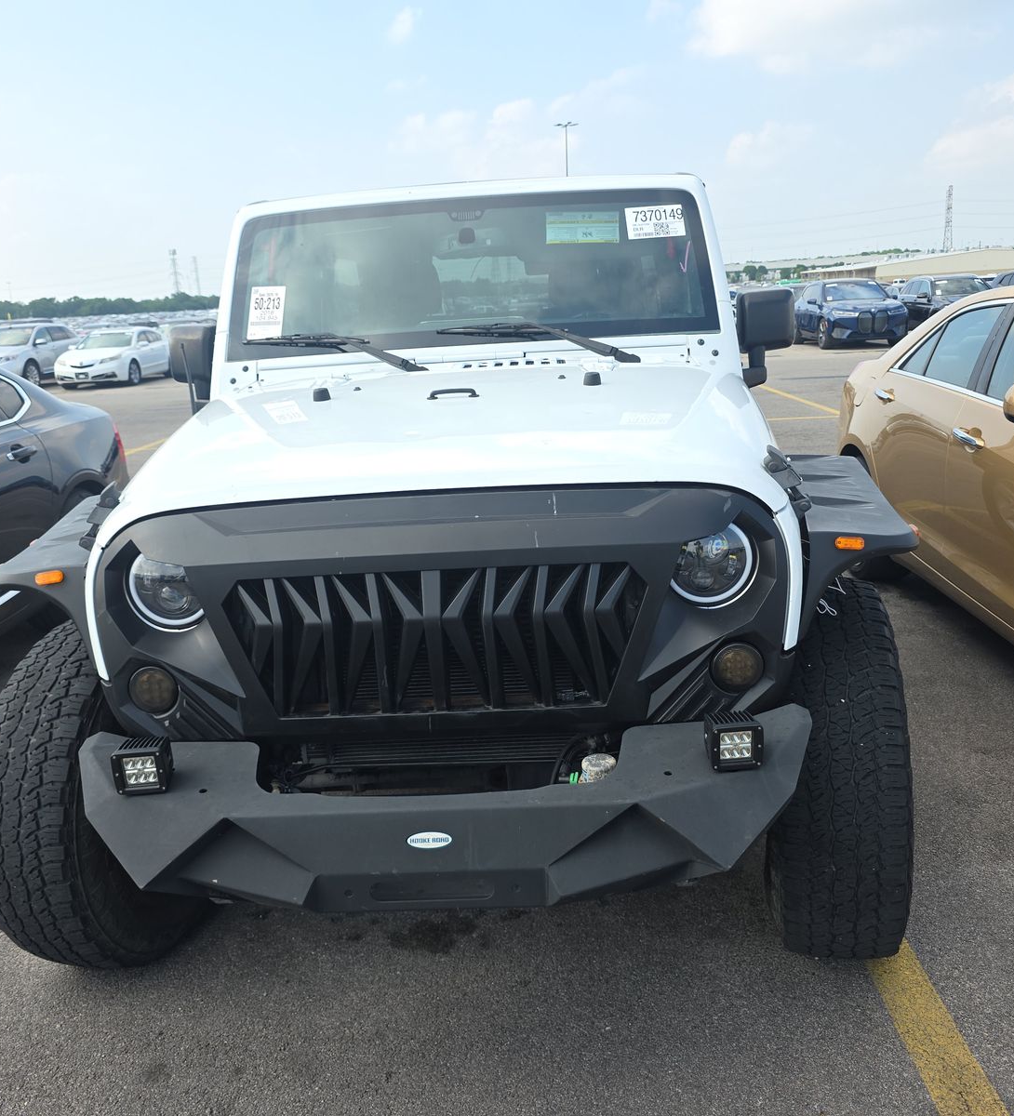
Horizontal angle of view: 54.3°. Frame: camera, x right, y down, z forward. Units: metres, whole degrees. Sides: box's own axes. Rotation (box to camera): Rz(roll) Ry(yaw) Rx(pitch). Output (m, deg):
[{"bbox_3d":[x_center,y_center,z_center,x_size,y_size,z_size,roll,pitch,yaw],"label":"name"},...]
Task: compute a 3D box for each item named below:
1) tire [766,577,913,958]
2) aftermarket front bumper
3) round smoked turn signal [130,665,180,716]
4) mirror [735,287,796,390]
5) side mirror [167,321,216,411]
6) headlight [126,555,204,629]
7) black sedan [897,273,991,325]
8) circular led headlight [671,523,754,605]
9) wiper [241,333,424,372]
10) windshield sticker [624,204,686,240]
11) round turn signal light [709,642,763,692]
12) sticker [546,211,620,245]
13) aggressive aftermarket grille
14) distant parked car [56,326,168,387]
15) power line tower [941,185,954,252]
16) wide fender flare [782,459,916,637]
[{"bbox_3d":[0.729,0.468,2.260,0.250,0.810,0.815,0,15,10],"label":"tire"},{"bbox_3d":[-0.126,0.430,1.749,1.330,0.225,0.360,-3,15,4],"label":"aftermarket front bumper"},{"bbox_3d":[-0.705,0.262,1.975,0.100,0.100,0.055,-3,15,4],"label":"round smoked turn signal"},{"bbox_3d":[0.801,-0.684,3.070,0.180,0.285,0.150,-2,15,2],"label":"mirror"},{"bbox_3d":[-0.962,-0.573,3.126,0.210,0.300,0.140,-3,15,4],"label":"side mirror"},{"bbox_3d":[-0.603,0.044,1.785,0.165,0.165,0.090,-2,15,2],"label":"headlight"},{"bbox_3d":[11.896,-6.716,26.404,1.920,1.660,4.750,-2,14,4],"label":"black sedan"},{"bbox_3d":[0.405,0.010,1.950,0.172,0.172,0.095,-3,15,4],"label":"circular led headlight"},{"bbox_3d":[-0.505,-0.597,2.875,0.530,0.100,0.080,-2,-10,2],"label":"wiper"},{"bbox_3d":[0.455,-1.029,3.030,0.178,0.112,0.003,-3,-14,4],"label":"windshield sticker"},{"bbox_3d":[0.445,0.213,1.910,0.100,0.100,0.055,-3,15,4],"label":"round turn signal light"},{"bbox_3d":[0.230,-1.005,3.010,0.220,0.130,0.004,-2,-19,2],"label":"sticker"},{"bbox_3d":[-0.121,0.143,1.705,0.720,0.270,0.090,-2,15,2],"label":"aggressive aftermarket grille"},{"bbox_3d":[-10.666,-5.603,27.307,1.880,1.450,4.930,-3,14,1],"label":"distant parked car"},{"bbox_3d":[191.432,-140.708,430.423,5.000,40.000,5.000,4,16,23],"label":"power line tower"},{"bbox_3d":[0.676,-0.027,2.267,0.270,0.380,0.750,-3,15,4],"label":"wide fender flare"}]

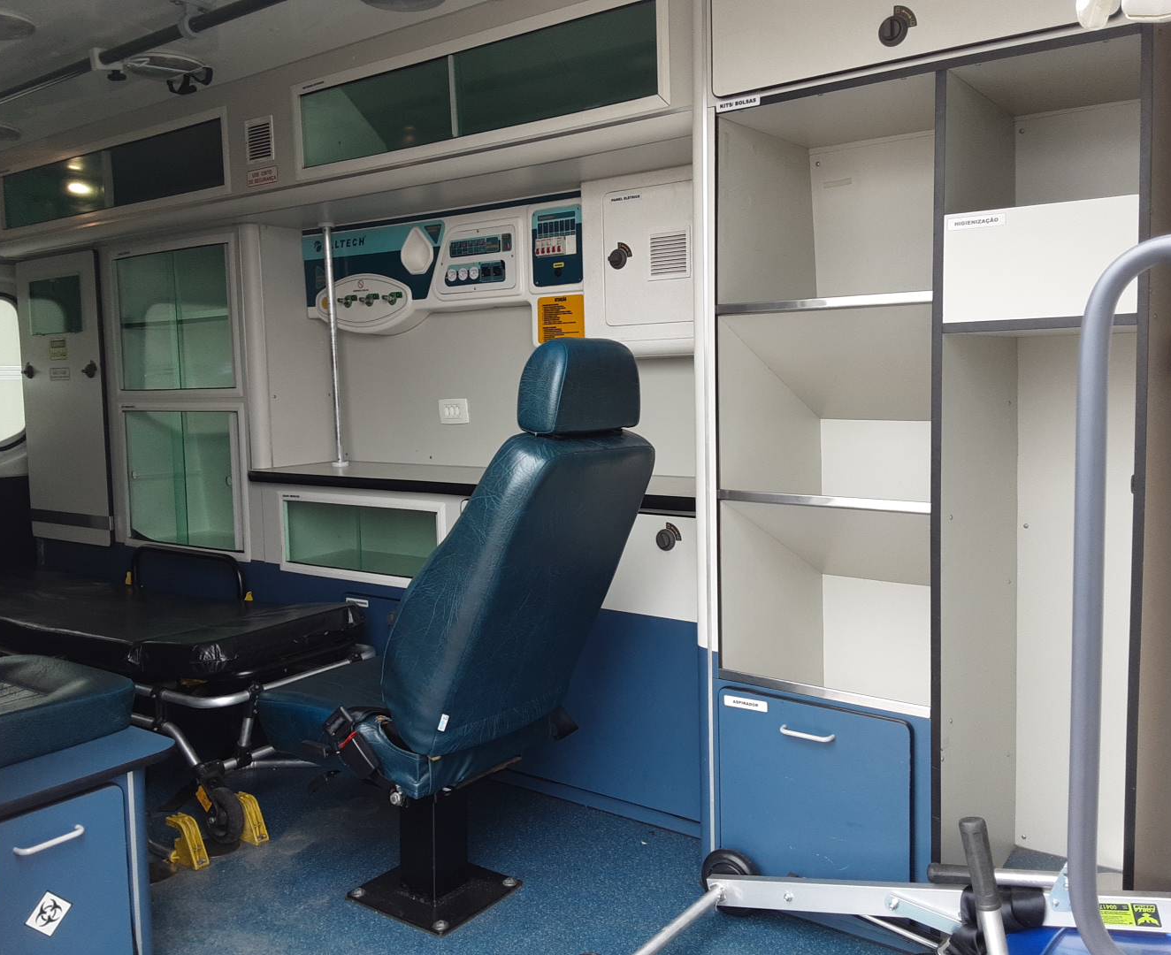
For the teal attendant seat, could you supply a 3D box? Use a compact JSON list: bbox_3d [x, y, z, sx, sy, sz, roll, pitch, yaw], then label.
[{"bbox_3d":[-0.240,0.297,1.984,0.740,1.093,0.449,3,7,36],"label":"teal attendant seat"}]

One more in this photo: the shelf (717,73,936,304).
[{"bbox_3d":[0.521,-0.500,1.957,0.407,0.365,0.393,3,7,36],"label":"shelf"}]

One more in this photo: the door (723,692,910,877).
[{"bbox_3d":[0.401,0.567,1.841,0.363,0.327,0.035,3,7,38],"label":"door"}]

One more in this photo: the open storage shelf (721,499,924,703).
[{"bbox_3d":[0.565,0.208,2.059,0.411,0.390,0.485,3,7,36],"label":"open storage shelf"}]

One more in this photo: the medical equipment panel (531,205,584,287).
[{"bbox_3d":[-0.073,-0.629,2.809,0.168,0.208,0.061,3,7,36],"label":"medical equipment panel"}]

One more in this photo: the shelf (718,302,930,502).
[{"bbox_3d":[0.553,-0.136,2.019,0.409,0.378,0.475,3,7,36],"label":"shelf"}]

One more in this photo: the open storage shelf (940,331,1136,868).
[{"bbox_3d":[0.860,0.282,1.854,0.285,1.084,0.494,3,7,36],"label":"open storage shelf"}]

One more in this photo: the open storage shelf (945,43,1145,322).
[{"bbox_3d":[0.828,-0.463,1.761,0.285,0.420,0.454,3,7,36],"label":"open storage shelf"}]

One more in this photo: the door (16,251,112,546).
[{"bbox_3d":[-1.894,-0.280,3.752,0.571,1.018,0.029,3,7,36],"label":"door"}]

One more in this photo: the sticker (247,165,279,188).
[{"bbox_3d":[-0.906,-0.843,2.891,0.131,0.044,0.006,3,7,36],"label":"sticker"}]

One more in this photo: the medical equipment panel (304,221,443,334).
[{"bbox_3d":[-0.653,-0.619,3.250,0.622,0.328,0.112,3,7,36],"label":"medical equipment panel"}]

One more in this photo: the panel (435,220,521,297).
[{"bbox_3d":[-0.302,-0.627,2.981,0.311,0.207,0.071,3,7,36],"label":"panel"}]

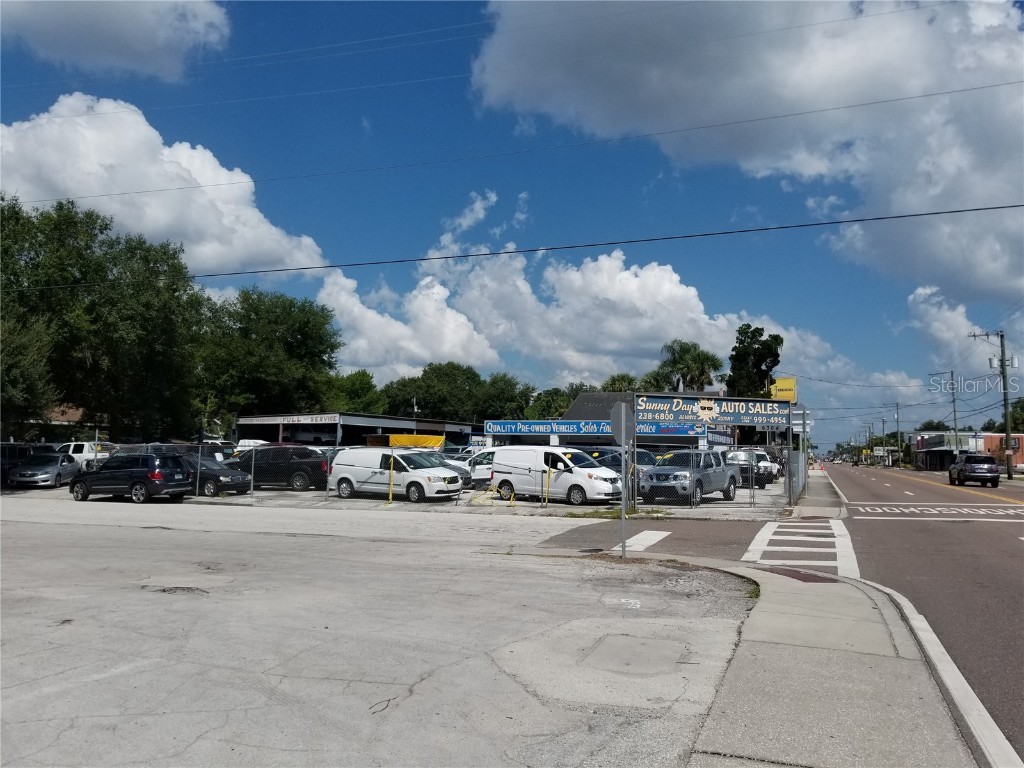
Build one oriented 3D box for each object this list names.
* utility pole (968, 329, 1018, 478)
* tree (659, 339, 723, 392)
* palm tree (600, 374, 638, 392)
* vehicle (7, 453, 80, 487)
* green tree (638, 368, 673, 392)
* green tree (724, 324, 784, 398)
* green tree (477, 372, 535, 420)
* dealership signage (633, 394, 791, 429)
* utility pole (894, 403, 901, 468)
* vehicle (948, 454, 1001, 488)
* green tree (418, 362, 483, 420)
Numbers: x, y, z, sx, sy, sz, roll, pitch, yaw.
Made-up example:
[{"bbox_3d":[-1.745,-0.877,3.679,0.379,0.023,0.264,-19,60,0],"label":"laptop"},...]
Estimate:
[{"bbox_3d":[34.400,1.568,54.607,2.900,10.500,0.700,-2,-6,22],"label":"utility pole"},{"bbox_3d":[14.927,1.905,64.104,5.219,11.505,5.219,0,-5,0],"label":"tree"},{"bbox_3d":[9.102,3.353,64.972,3.305,8.698,3.305,0,-5,0],"label":"palm tree"},{"bbox_3d":[-21.585,3.999,35.472,1.850,1.476,4.930,2,-6,-17],"label":"vehicle"},{"bbox_3d":[10.895,2.884,57.989,3.200,8.200,3.200,0,-5,0],"label":"green tree"},{"bbox_3d":[17.628,1.209,56.140,4.400,11.250,4.200,0,-5,0],"label":"green tree"},{"bbox_3d":[-0.625,3.631,73.984,6.000,9.600,6.000,0,-5,0],"label":"green tree"},{"bbox_3d":[6.479,0.874,24.452,5.692,0.879,0.150,2,-6,-18],"label":"dealership signage"},{"bbox_3d":[61.212,8.050,121.807,0.350,10.400,0.350,-2,-6,22],"label":"utility pole"},{"bbox_3d":[26.366,4.990,44.045,1.940,1.750,4.900,-2,-6,21],"label":"vehicle"},{"bbox_3d":[-5.981,3.196,76.032,6.800,10.800,6.800,0,-5,0],"label":"green tree"}]

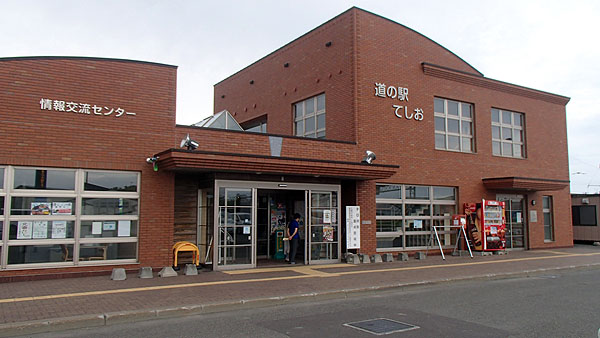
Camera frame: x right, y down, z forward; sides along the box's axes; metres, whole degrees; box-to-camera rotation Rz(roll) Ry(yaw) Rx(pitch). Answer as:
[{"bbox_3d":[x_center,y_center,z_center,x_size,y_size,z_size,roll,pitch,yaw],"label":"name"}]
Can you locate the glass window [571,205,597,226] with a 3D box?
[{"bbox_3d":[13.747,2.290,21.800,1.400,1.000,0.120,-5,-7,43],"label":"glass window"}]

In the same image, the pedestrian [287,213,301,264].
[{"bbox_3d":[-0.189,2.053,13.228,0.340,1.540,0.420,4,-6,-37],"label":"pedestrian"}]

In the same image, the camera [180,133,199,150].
[{"bbox_3d":[-2.643,-0.658,10.658,0.380,0.400,0.320,3,-6,-31],"label":"camera"}]

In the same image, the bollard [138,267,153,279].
[{"bbox_3d":[-3.719,2.499,10.775,0.277,0.247,0.337,4,-6,-30],"label":"bollard"}]

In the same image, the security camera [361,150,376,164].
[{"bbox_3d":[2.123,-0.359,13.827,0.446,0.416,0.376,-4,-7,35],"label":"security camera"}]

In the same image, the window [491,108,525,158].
[{"bbox_3d":[9.114,-1.508,19.431,2.360,2.050,0.150,3,-6,-31],"label":"window"}]

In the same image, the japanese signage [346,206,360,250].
[{"bbox_3d":[1.744,1.919,14.564,0.564,1.396,0.059,4,-6,-30],"label":"japanese signage"}]

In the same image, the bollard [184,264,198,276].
[{"bbox_3d":[-2.718,2.488,11.096,0.290,0.270,0.290,3,-6,-31],"label":"bollard"}]

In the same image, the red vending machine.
[{"bbox_3d":[7.003,2.092,16.806,1.240,1.840,0.800,3,-6,-31],"label":"red vending machine"}]

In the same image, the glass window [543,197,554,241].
[{"bbox_3d":[11.532,2.341,20.828,0.772,2.128,0.119,4,-6,-30],"label":"glass window"}]

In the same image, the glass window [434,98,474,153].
[{"bbox_3d":[6.155,-1.691,17.647,2.340,2.050,0.150,3,-6,-31],"label":"glass window"}]

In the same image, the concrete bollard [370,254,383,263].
[{"bbox_3d":[2.481,2.892,14.450,0.277,0.247,0.327,4,-6,-30],"label":"concrete bollard"}]

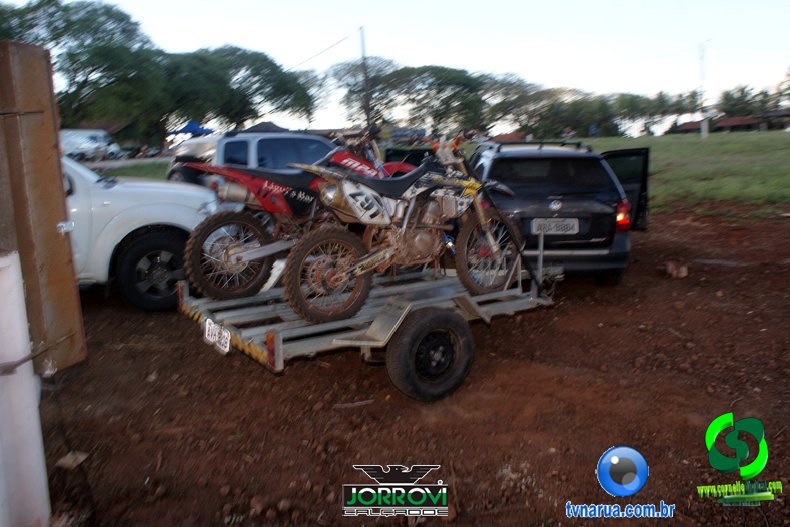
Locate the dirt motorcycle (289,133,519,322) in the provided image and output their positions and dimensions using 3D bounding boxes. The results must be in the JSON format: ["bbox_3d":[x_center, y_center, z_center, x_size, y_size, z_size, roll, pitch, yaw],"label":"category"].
[{"bbox_3d":[0.123,-0.314,4.924,2.130,1.270,0.820,-7,12,-30],"label":"dirt motorcycle"}]

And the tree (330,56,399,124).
[{"bbox_3d":[-2.639,-15.154,64.313,7.500,10.000,7.500,-1,10,0],"label":"tree"}]

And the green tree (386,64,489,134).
[{"bbox_3d":[3.887,-14.038,60.477,9.800,8.900,9.500,-1,10,0],"label":"green tree"}]

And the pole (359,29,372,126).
[{"bbox_3d":[-1.948,-11.044,43.719,0.320,9.300,0.320,-1,10,0],"label":"pole"}]

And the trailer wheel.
[{"bbox_3d":[0.226,0.561,4.267,0.580,0.580,0.180,-7,12,-30],"label":"trailer wheel"}]

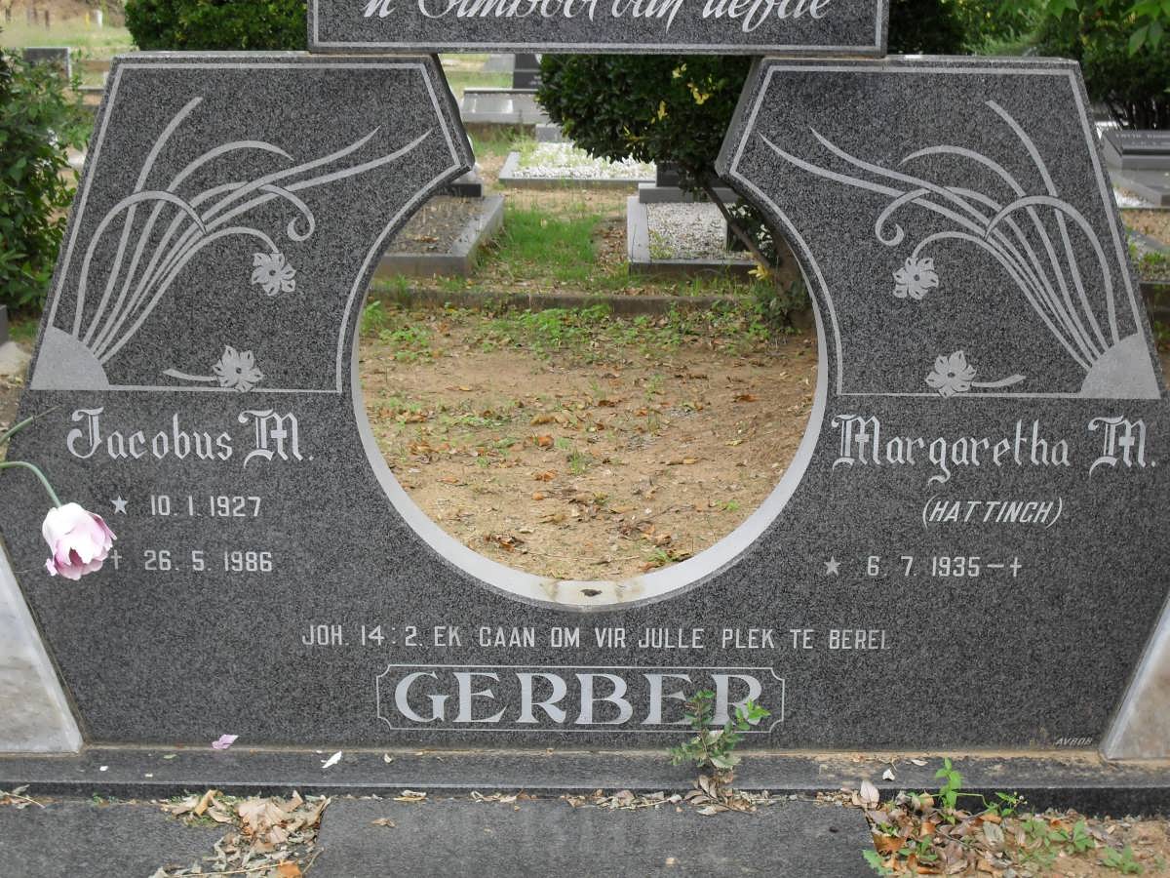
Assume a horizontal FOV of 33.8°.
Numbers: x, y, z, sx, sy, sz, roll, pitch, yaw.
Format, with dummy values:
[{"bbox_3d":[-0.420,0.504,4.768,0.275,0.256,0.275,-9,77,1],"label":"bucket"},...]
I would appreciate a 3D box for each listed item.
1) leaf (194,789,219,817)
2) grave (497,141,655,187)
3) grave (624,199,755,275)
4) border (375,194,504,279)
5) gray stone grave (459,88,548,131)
[{"bbox_3d":[-0.509,0.489,2.589,0.020,0.021,0.042,8,16,27],"label":"leaf"},{"bbox_3d":[0.069,-1.678,11.744,1.050,0.100,2.100,1,14,1],"label":"grave"},{"bbox_3d":[0.661,-0.941,8.964,0.920,0.088,2.100,1,14,1],"label":"grave"},{"bbox_3d":[-0.935,-0.978,9.090,0.920,0.098,2.080,1,14,1],"label":"border"},{"bbox_3d":[-0.241,-2.531,14.864,1.400,0.220,2.150,1,14,1],"label":"gray stone grave"}]

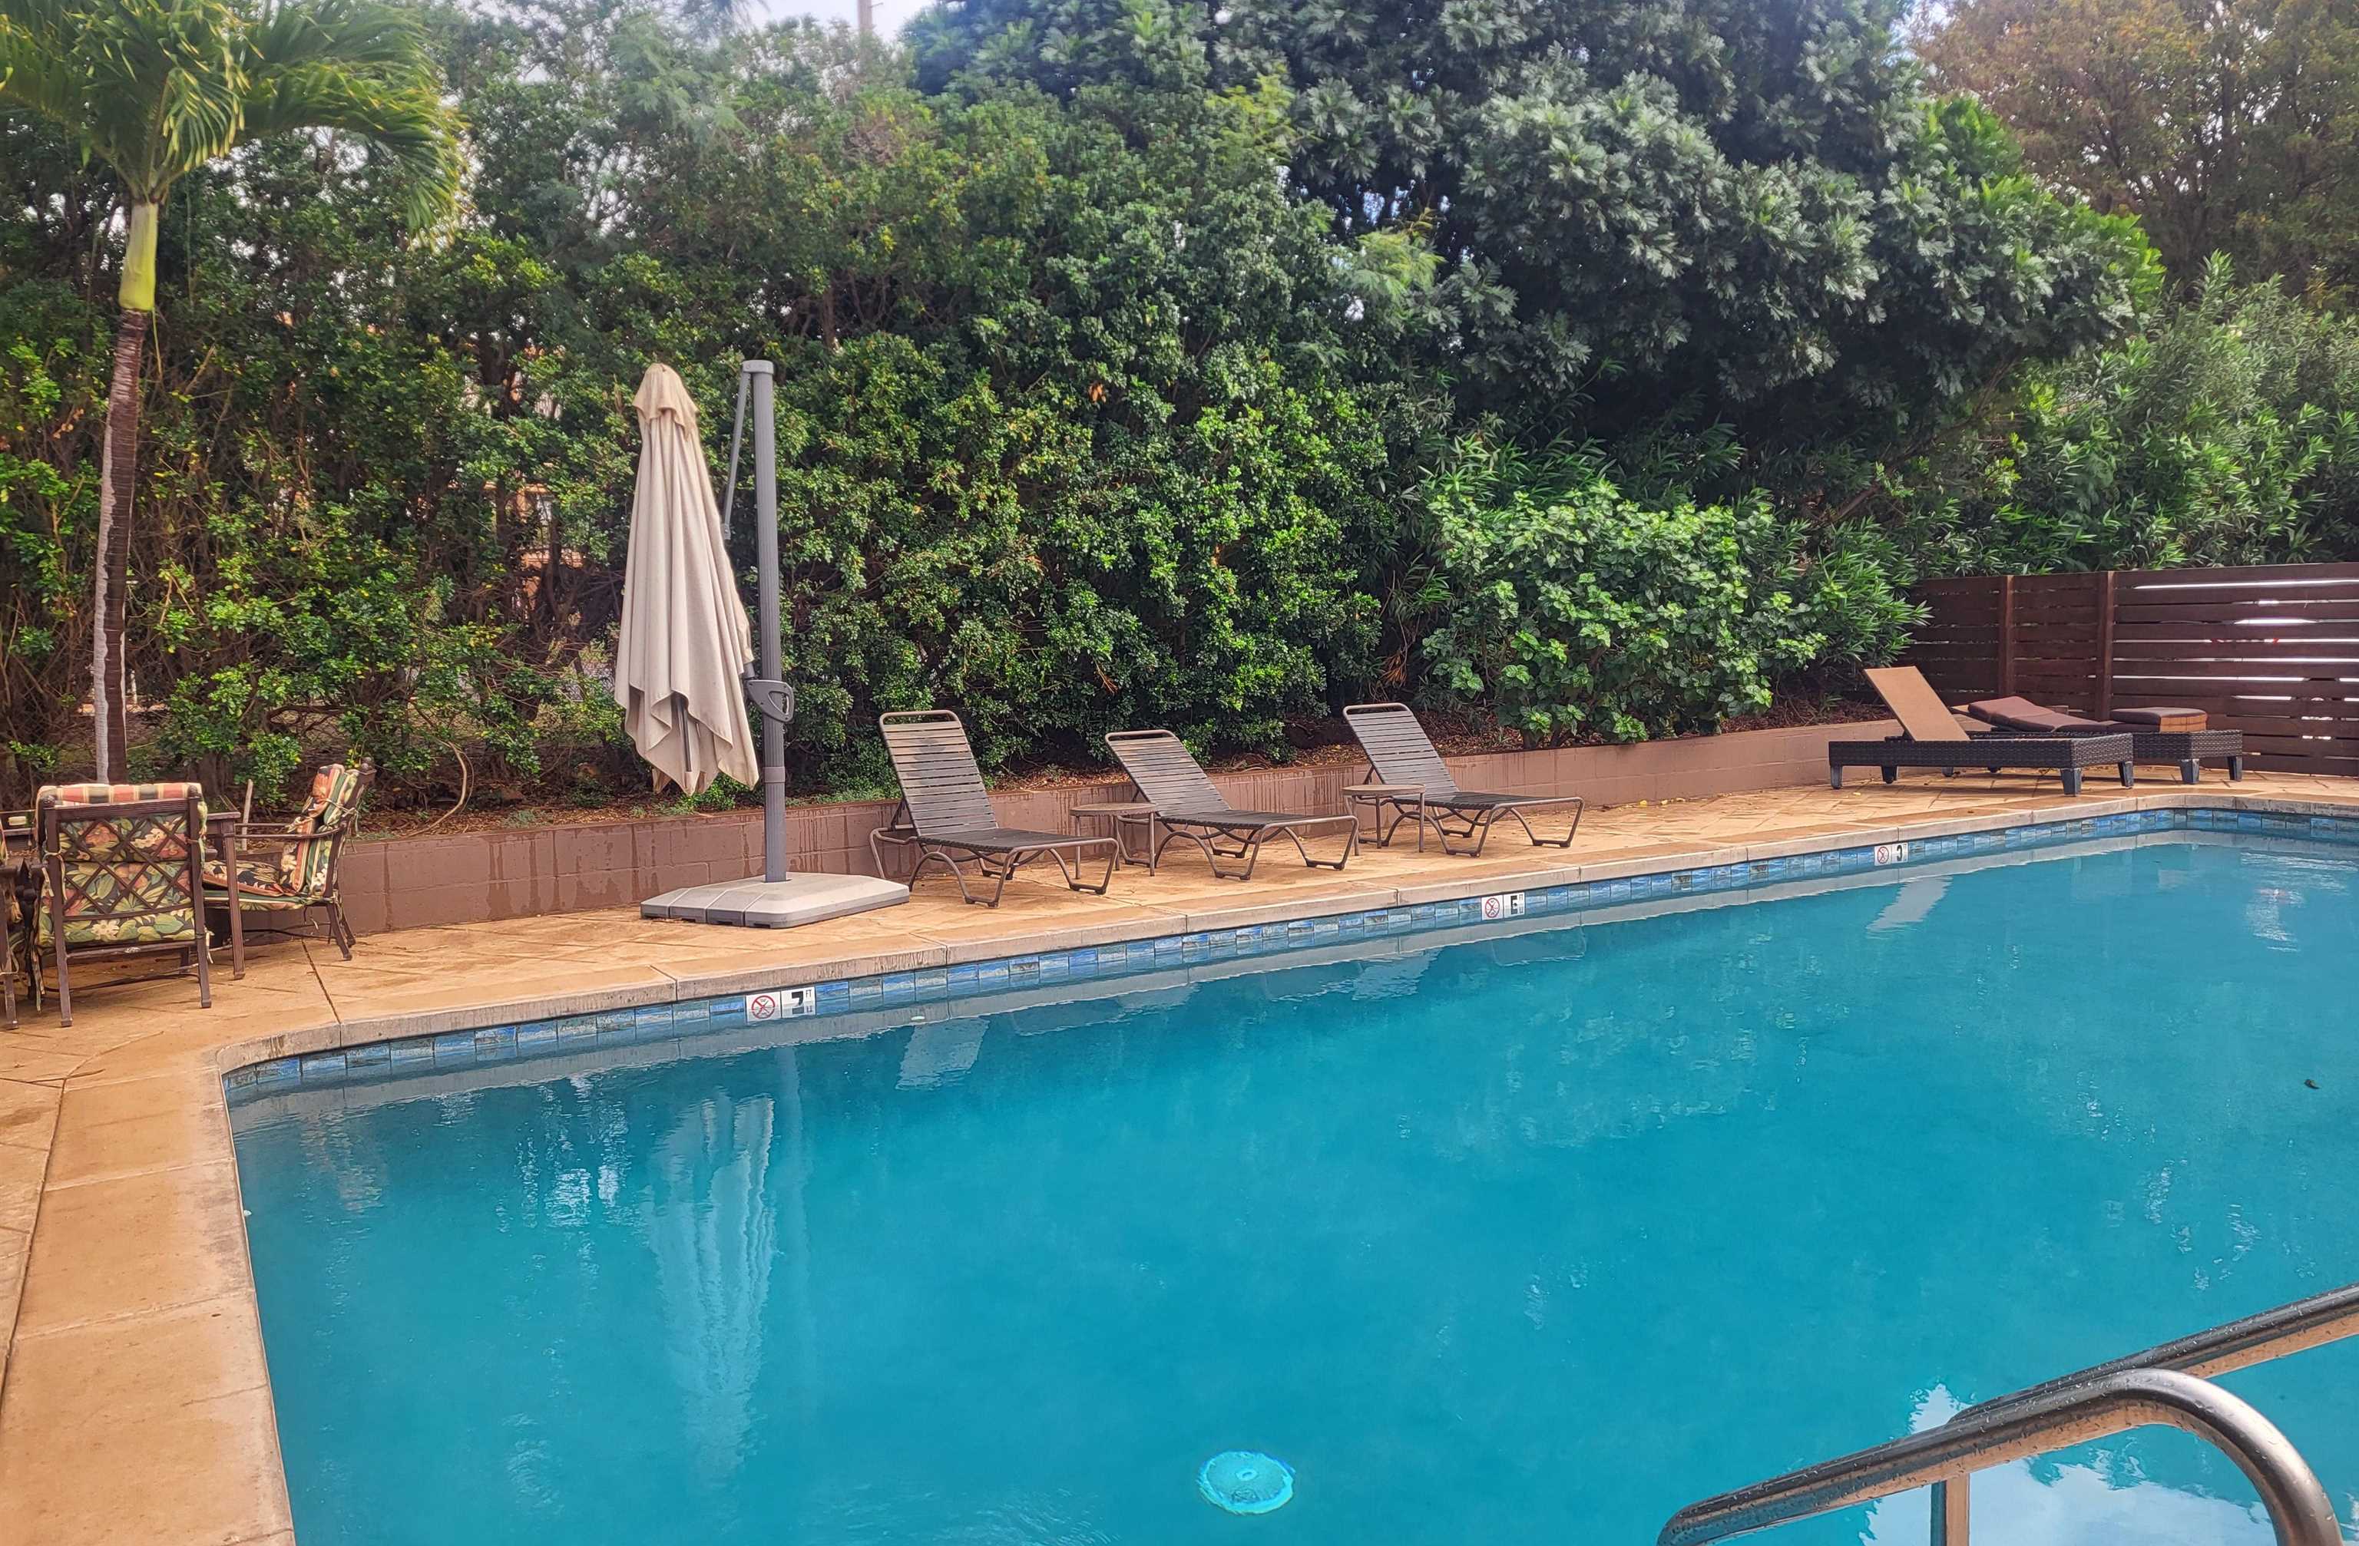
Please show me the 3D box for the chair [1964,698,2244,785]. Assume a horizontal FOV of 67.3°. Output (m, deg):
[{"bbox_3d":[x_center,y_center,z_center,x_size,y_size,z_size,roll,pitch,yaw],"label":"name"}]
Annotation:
[{"bbox_3d":[6.927,-0.248,13.532,0.704,0.588,1.953,-5,6,-33],"label":"chair"}]

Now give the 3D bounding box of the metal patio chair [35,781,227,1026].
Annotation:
[{"bbox_3d":[-4.198,0.491,7.061,0.598,0.884,0.627,-6,7,-40],"label":"metal patio chair"}]

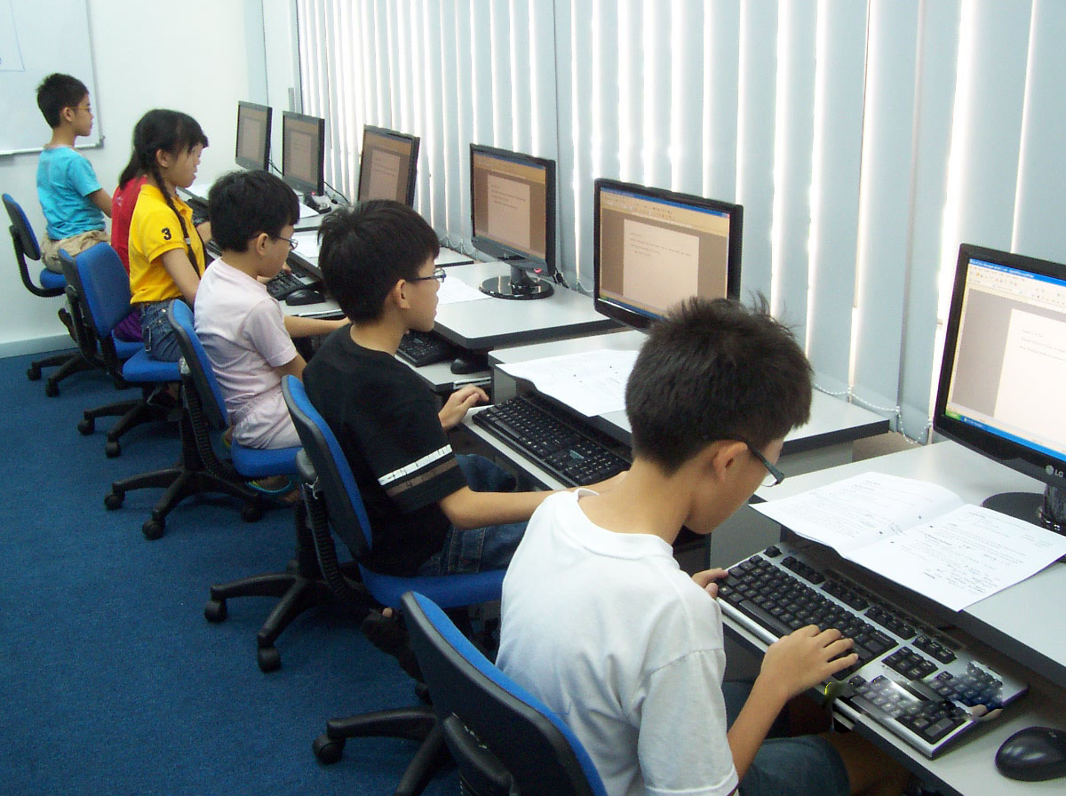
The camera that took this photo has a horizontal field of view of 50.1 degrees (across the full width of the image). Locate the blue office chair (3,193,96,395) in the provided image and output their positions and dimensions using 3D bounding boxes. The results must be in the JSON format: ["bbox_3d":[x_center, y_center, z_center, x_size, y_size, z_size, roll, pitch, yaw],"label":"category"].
[{"bbox_3d":[-2.016,-0.493,5.016,0.590,0.860,0.560,-10,20,-25],"label":"blue office chair"}]

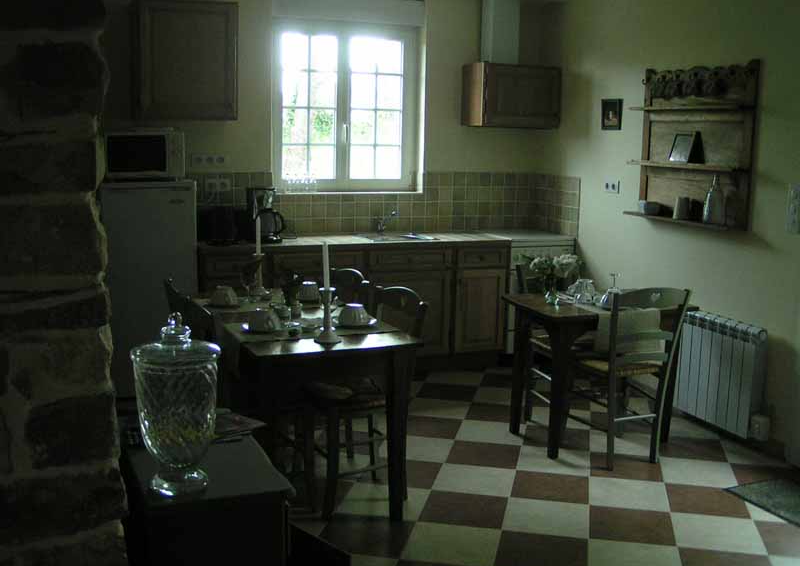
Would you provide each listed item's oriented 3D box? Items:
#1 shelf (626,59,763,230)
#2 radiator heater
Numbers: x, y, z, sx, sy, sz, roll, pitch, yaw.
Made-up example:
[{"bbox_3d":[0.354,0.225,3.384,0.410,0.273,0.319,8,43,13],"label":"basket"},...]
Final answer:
[{"bbox_3d":[1.580,-0.761,4.842,0.170,0.870,0.890,-2,10,-21],"label":"shelf"},{"bbox_3d":[1.680,0.470,4.691,0.100,0.570,0.630,-2,10,-21],"label":"radiator heater"}]

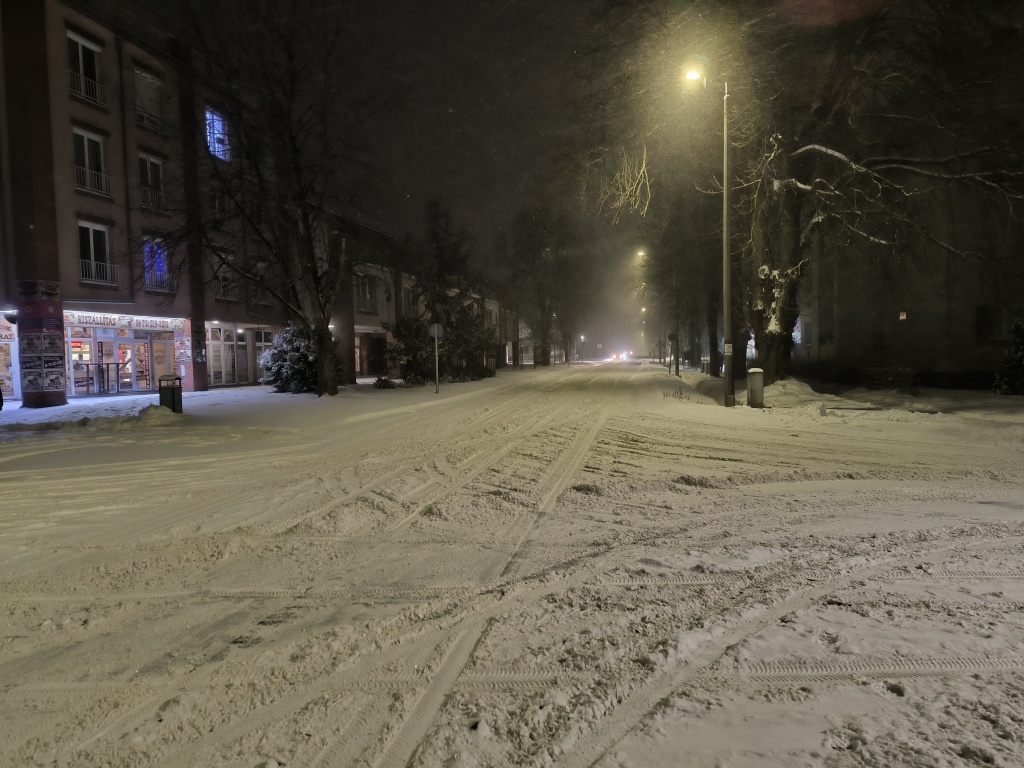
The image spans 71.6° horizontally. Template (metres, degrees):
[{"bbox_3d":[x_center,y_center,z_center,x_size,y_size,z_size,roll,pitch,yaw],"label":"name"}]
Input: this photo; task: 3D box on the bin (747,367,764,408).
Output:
[{"bbox_3d":[6.078,0.127,17.700,0.380,0.940,0.410,-1,3,11],"label":"bin"}]

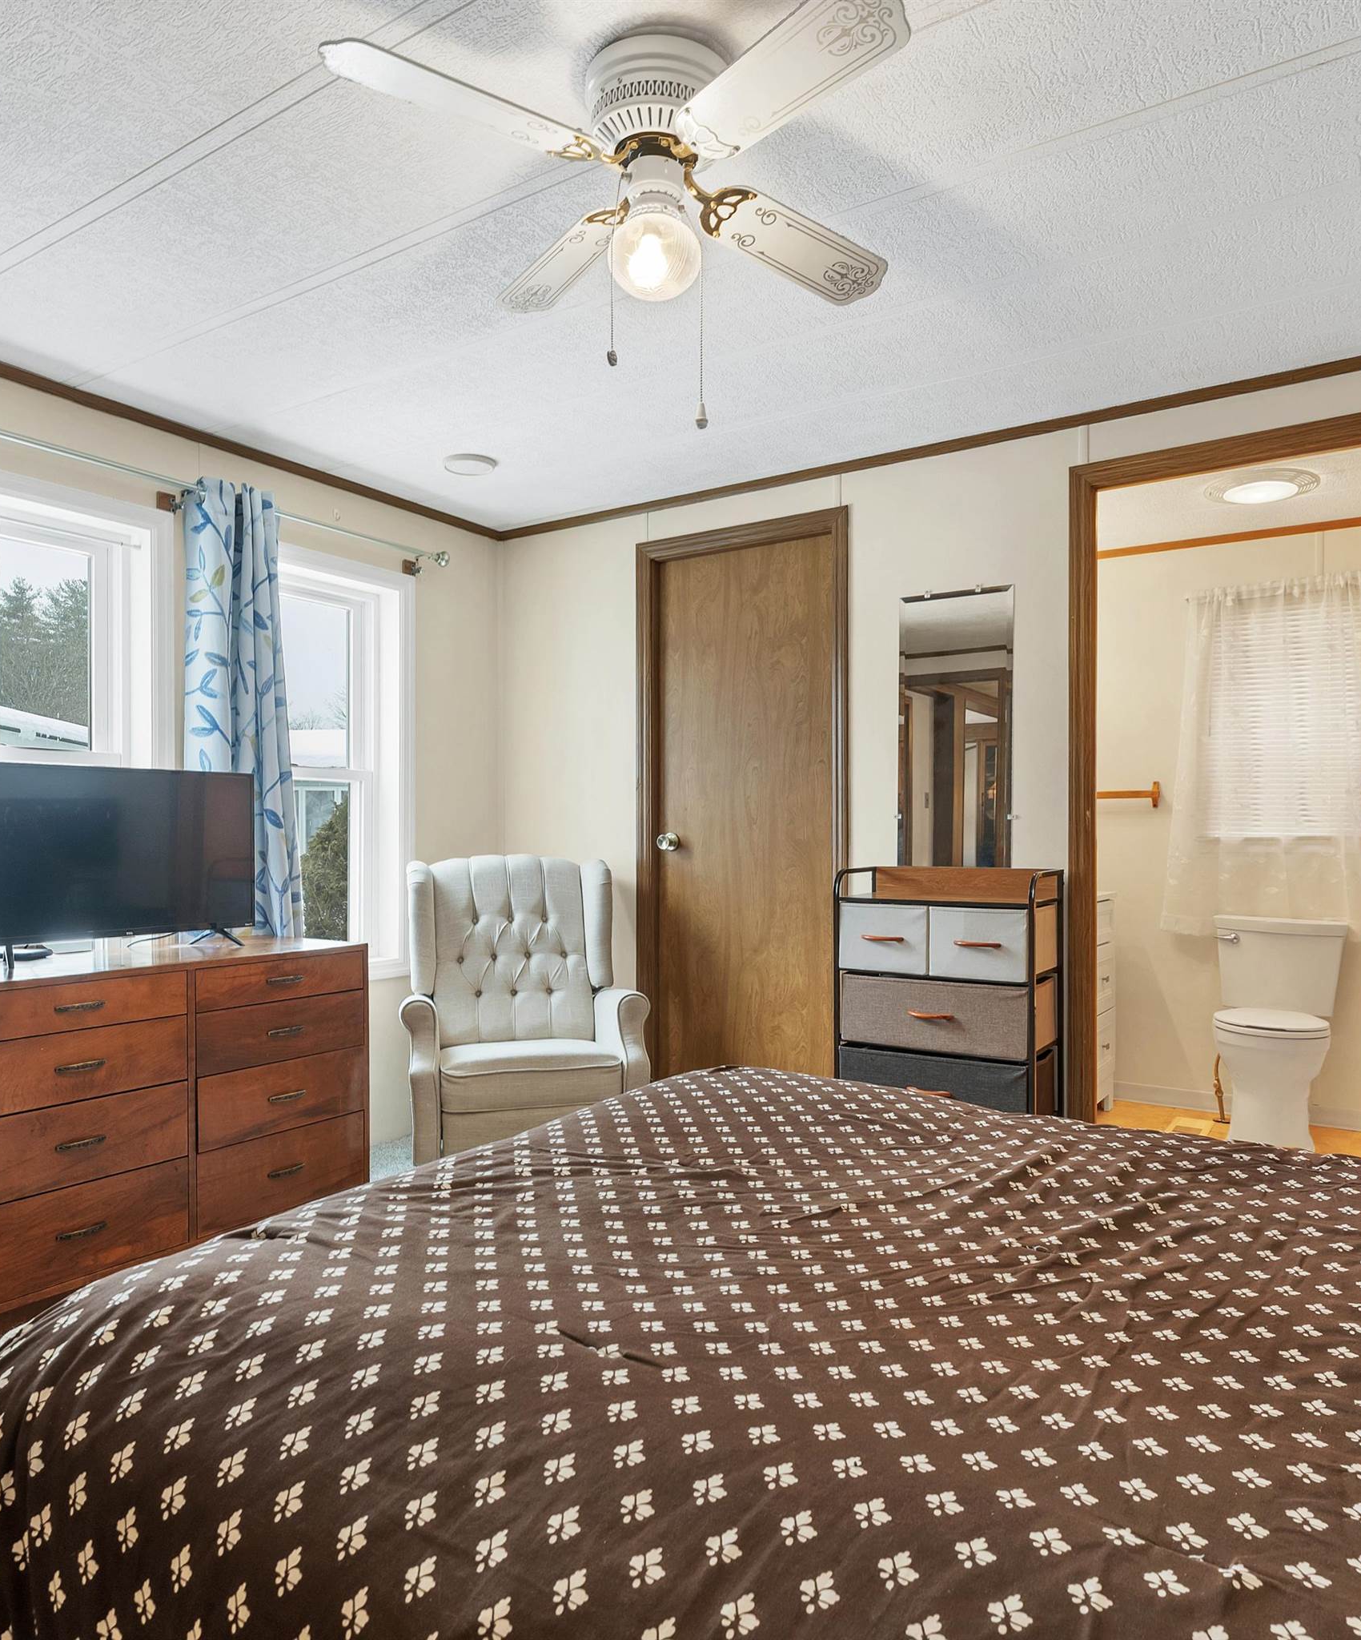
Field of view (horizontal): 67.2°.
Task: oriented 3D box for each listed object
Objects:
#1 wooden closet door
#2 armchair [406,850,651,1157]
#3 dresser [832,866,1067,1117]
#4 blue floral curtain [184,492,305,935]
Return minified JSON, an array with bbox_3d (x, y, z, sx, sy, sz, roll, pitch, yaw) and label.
[{"bbox_3d":[0.198,0.067,3.569,0.835,2.140,0.060,0,0,32],"label":"wooden closet door"},{"bbox_3d":[-0.537,0.634,3.314,0.720,1.020,0.800,0,0,-14],"label":"armchair"},{"bbox_3d":[0.779,0.644,2.994,0.590,0.985,0.305,0,0,32],"label":"dresser"},{"bbox_3d":[-1.333,-0.195,3.142,0.110,1.610,0.370,0,0,34],"label":"blue floral curtain"}]

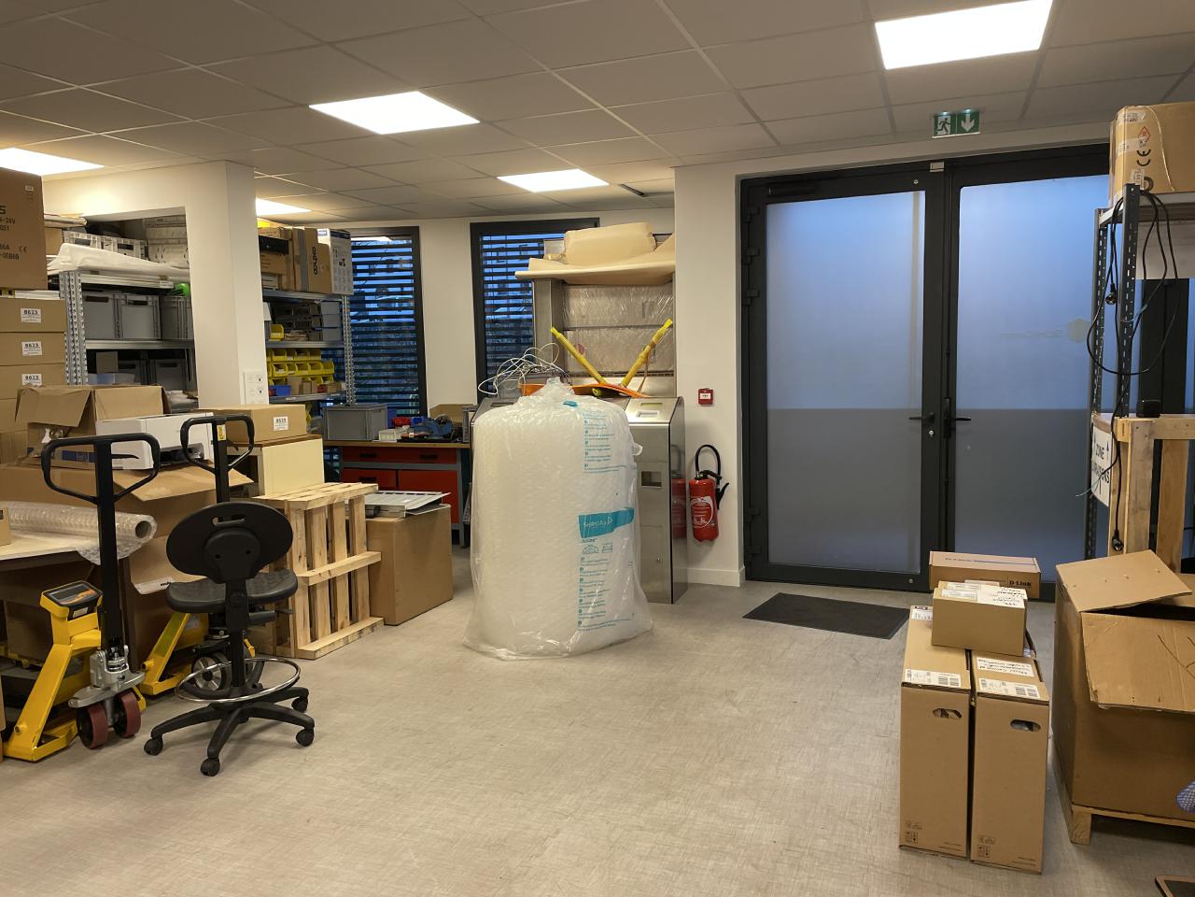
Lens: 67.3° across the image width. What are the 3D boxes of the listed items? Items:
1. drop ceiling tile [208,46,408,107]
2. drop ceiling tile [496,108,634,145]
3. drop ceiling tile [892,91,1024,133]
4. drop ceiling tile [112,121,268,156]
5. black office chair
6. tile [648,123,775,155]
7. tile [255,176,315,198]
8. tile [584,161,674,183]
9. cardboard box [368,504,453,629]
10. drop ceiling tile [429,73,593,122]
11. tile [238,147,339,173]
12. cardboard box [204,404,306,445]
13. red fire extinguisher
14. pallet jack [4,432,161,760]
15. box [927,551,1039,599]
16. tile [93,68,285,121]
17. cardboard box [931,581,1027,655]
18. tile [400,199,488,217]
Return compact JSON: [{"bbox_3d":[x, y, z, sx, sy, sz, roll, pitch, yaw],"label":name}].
[{"bbox_3d":[-1.130,-1.474,3.566,0.590,0.025,0.590,1,7,21],"label":"drop ceiling tile"},{"bbox_3d":[-0.140,-1.595,4.453,0.600,0.025,0.600,1,7,21],"label":"drop ceiling tile"},{"bbox_3d":[1.757,-1.632,4.371,0.600,0.025,0.600,1,7,21],"label":"drop ceiling tile"},{"bbox_3d":[-2.037,-1.558,4.550,0.590,0.025,0.590,1,7,21],"label":"drop ceiling tile"},{"bbox_3d":[-1.424,0.658,3.485,0.630,0.960,0.630,-5,7,-32],"label":"black office chair"},{"bbox_3d":[0.634,-1.651,4.796,0.600,0.025,0.600,1,7,21],"label":"tile"},{"bbox_3d":[-2.171,-1.703,5.878,0.597,0.020,0.597,1,7,21],"label":"tile"},{"bbox_3d":[0.278,-1.727,5.583,0.565,0.025,0.590,1,7,21],"label":"tile"},{"bbox_3d":[-1.279,0.656,5.308,0.600,0.577,0.590,1,7,21],"label":"cardboard box"},{"bbox_3d":[-0.351,-1.534,3.908,0.590,0.025,0.590,1,7,21],"label":"drop ceiling tile"},{"bbox_3d":[-1.822,-1.625,5.095,0.600,0.025,0.600,1,7,21],"label":"tile"},{"bbox_3d":[-1.882,-0.138,4.865,0.410,0.167,0.430,1,7,21],"label":"cardboard box"},{"bbox_3d":[0.683,0.277,5.486,0.248,0.602,0.180,0,6,15],"label":"red fire extinguisher"},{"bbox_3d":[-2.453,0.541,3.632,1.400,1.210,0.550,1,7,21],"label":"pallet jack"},{"bbox_3d":[1.390,0.450,3.216,0.352,0.087,0.222,1,7,24],"label":"box"},{"bbox_3d":[-1.691,-1.490,3.780,0.597,0.020,0.597,1,7,21],"label":"tile"},{"bbox_3d":[1.246,0.552,2.929,0.266,0.154,0.218,2,7,25],"label":"cardboard box"},{"bbox_3d":[-1.181,-1.819,6.766,0.600,0.025,0.600,1,7,21],"label":"tile"}]

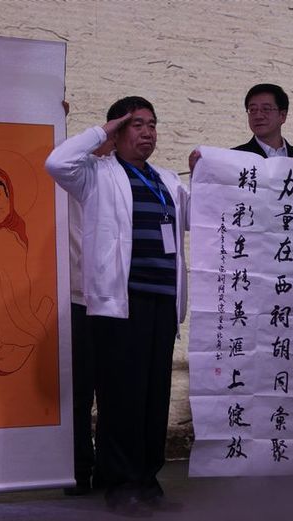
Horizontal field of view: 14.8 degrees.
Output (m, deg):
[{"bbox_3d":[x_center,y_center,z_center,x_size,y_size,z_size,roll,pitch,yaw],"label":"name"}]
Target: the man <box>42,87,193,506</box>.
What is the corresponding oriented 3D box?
[{"bbox_3d":[-0.125,0.177,4.720,0.660,1.700,0.400,1,-3,-32],"label":"man"}]

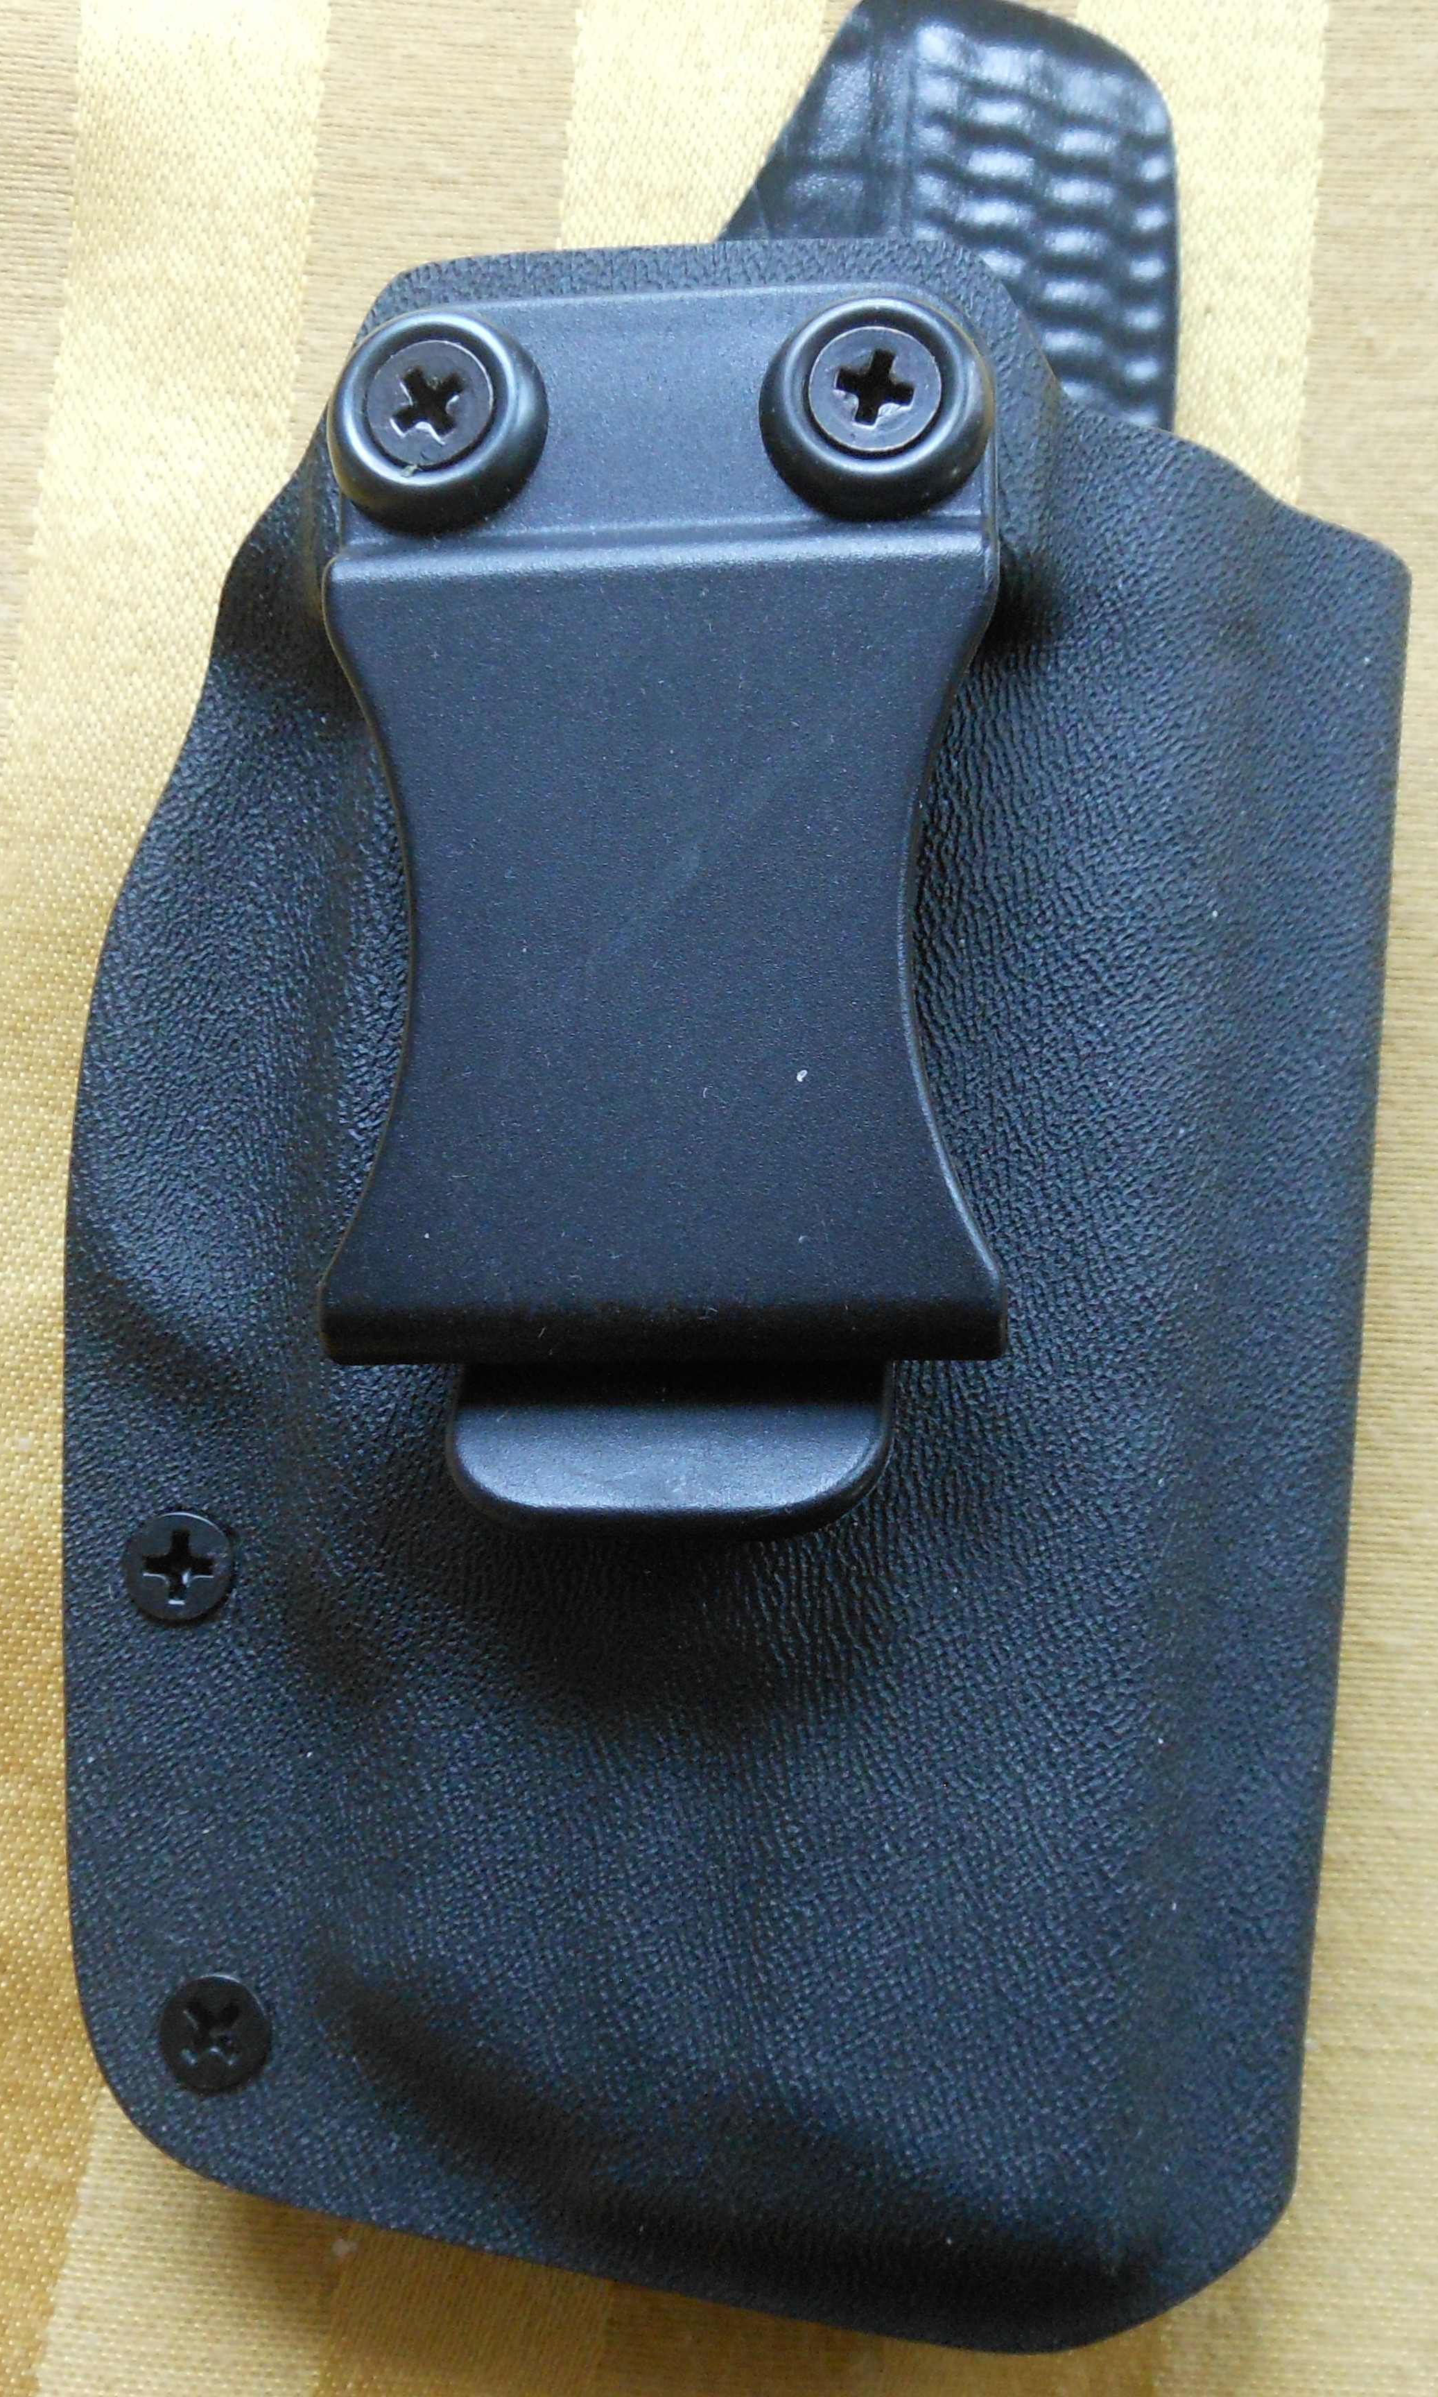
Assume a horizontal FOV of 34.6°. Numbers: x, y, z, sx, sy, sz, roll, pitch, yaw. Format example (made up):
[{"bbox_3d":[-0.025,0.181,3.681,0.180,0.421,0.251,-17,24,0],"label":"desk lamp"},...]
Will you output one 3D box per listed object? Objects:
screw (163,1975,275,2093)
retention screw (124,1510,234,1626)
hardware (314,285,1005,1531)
[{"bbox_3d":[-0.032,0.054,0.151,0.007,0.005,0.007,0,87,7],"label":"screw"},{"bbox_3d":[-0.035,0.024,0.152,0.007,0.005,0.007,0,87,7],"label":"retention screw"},{"bbox_3d":[-0.003,-0.017,0.138,0.040,0.013,0.074,-1,87,7],"label":"hardware"}]

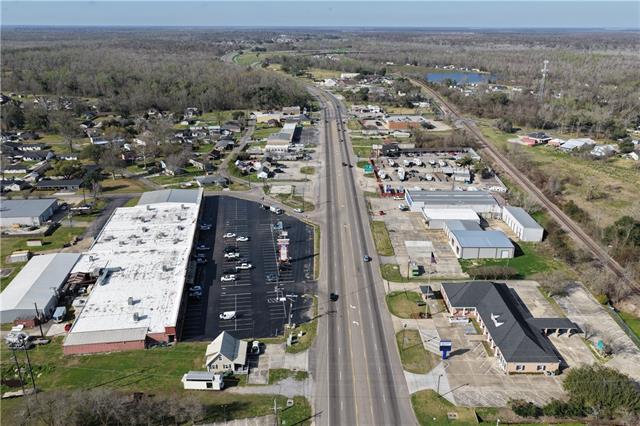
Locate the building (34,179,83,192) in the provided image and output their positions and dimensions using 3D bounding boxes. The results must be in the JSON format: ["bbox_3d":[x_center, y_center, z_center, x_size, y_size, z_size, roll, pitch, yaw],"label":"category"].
[{"bbox_3d":[-159.500,-18.250,307.150,26.000,5.000,12.500,-1,21,-4],"label":"building"}]

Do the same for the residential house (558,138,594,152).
[{"bbox_3d":[209.110,-54.550,407.130,26.000,6.000,14.000,-16,26,-37],"label":"residential house"}]

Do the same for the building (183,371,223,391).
[{"bbox_3d":[-33.457,48.383,142.819,10.400,3.100,3.600,1,21,1],"label":"building"}]

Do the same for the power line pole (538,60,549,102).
[{"bbox_3d":[287.940,-167.000,637.600,5.500,54.000,5.500,0,21,0],"label":"power line pole"}]

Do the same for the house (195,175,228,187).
[{"bbox_3d":[-69.620,-20.330,323.510,21.000,4.400,13.000,0,21,0],"label":"house"}]

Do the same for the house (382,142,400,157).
[{"bbox_3d":[56.580,-48.750,390.940,12.500,5.000,20.000,2,21,5],"label":"house"}]

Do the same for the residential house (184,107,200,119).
[{"bbox_3d":[-141.916,-110.611,553.964,14.000,8.500,14.000,0,21,0],"label":"residential house"}]

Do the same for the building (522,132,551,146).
[{"bbox_3d":[193.250,-65.660,444.010,25.000,5.300,13.500,-11,24,-27],"label":"building"}]

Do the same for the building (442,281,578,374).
[{"bbox_3d":[64.200,35.250,165.890,37.500,7.300,47.000,0,21,0],"label":"building"}]

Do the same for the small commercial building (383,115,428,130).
[{"bbox_3d":[86.112,-91.308,503.739,37.500,8.000,29.000,0,21,1],"label":"small commercial building"}]

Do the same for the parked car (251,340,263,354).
[{"bbox_3d":[-20.560,43.240,160.600,2.000,1.800,5.200,0,21,0],"label":"parked car"}]

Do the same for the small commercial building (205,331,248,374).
[{"bbox_3d":[-27.926,42.592,151.844,12.200,7.600,11.300,-1,21,-3],"label":"small commercial building"}]

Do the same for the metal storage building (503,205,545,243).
[{"bbox_3d":[103.273,5.363,254.357,9.400,6.000,30.200,1,21,1],"label":"metal storage building"}]

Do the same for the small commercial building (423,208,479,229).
[{"bbox_3d":[68.684,3.209,260.133,26.000,5.600,15.200,0,21,0],"label":"small commercial building"}]

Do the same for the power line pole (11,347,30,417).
[{"bbox_3d":[-77.032,43.488,128.439,0.500,22.000,0.500,0,21,0],"label":"power line pole"}]

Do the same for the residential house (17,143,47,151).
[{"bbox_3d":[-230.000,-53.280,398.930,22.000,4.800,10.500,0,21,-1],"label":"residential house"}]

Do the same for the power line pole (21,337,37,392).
[{"bbox_3d":[-76.827,42.647,132.077,0.500,21.000,0.500,0,21,0],"label":"power line pole"}]

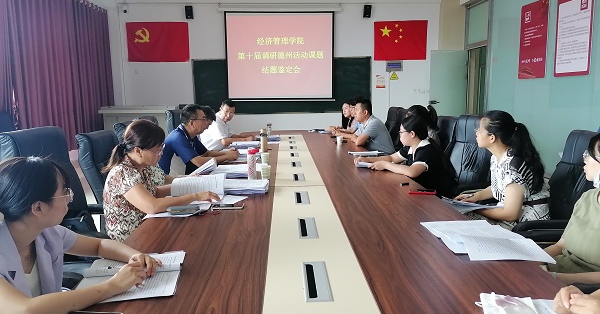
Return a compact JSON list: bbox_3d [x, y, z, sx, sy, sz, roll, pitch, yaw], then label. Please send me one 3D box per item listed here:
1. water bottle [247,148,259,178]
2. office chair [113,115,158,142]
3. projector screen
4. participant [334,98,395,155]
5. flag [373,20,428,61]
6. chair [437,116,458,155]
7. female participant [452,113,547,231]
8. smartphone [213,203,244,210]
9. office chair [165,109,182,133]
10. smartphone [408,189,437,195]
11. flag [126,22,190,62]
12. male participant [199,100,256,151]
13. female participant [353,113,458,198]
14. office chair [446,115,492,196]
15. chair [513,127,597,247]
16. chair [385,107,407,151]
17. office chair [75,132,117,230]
[{"bbox_3d":[-0.320,0.064,3.142,0.068,0.236,0.066,-1,9,-2],"label":"water bottle"},{"bbox_3d":[-1.001,0.306,3.546,0.720,1.140,0.660,-1,9,-2],"label":"office chair"},{"bbox_3d":[-0.438,-2.188,10.187,2.360,1.900,0.050,-1,8,-2],"label":"projector screen"},{"bbox_3d":[0.728,0.012,5.041,0.800,1.270,0.550,-1,9,-2],"label":"participant"},{"bbox_3d":[2.209,-2.544,10.236,1.200,0.880,0.030,-1,9,-2],"label":"flag"},{"bbox_3d":[1.186,0.153,4.807,0.700,1.150,0.640,-1,8,-2],"label":"chair"},{"bbox_3d":[1.101,0.374,2.754,0.640,1.280,0.500,0,8,7],"label":"female participant"},{"bbox_3d":[-0.386,0.271,2.521,0.160,0.010,0.077,-1,9,-2],"label":"smartphone"},{"bbox_3d":[-0.984,0.146,4.585,0.720,1.150,0.660,-1,9,-2],"label":"office chair"},{"bbox_3d":[0.753,0.216,2.860,0.160,0.011,0.077,-1,9,-2],"label":"smartphone"},{"bbox_3d":[-3.033,-2.454,10.031,1.360,0.880,0.030,-1,9,-2],"label":"flag"},{"bbox_3d":[-0.989,-0.091,6.117,0.720,1.310,0.520,0,8,5],"label":"male participant"},{"bbox_3d":[0.800,0.256,3.543,0.780,1.230,0.520,-1,9,-2],"label":"female participant"},{"bbox_3d":[1.045,0.269,3.686,0.720,1.160,0.660,-1,9,-2],"label":"office chair"},{"bbox_3d":[1.354,0.413,2.749,0.720,1.150,0.660,-1,9,-2],"label":"chair"},{"bbox_3d":[1.084,-0.004,5.792,0.700,1.190,0.640,-1,8,-2],"label":"chair"},{"bbox_3d":[-0.934,0.421,2.907,0.700,1.180,0.640,-1,8,-2],"label":"office chair"}]

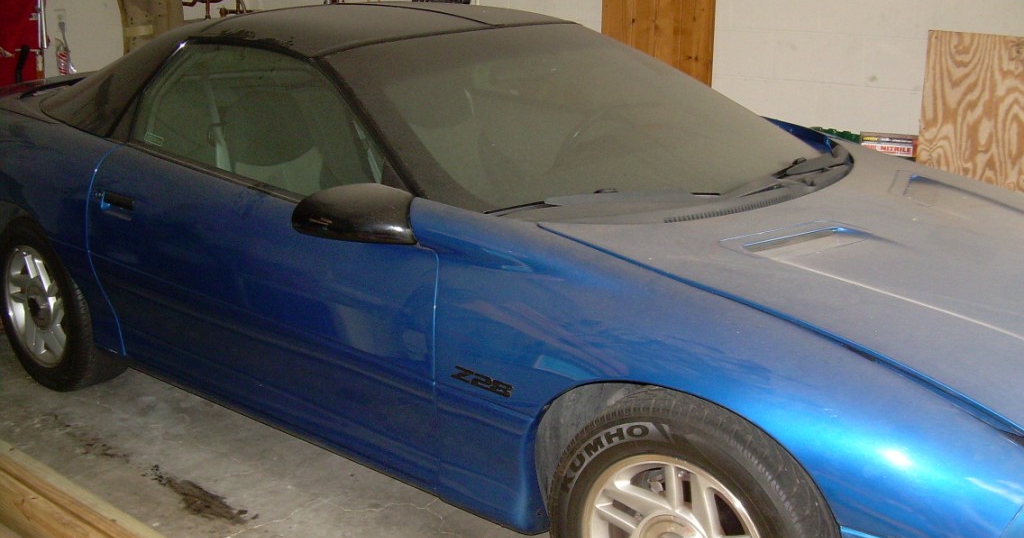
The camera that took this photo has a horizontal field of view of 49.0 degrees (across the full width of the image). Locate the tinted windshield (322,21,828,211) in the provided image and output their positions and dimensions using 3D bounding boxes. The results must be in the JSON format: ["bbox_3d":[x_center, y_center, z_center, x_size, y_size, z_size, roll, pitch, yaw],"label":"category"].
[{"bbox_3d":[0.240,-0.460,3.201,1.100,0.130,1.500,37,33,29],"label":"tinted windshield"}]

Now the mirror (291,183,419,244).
[{"bbox_3d":[-0.359,-0.126,2.533,0.220,0.130,0.250,13,19,39],"label":"mirror"}]

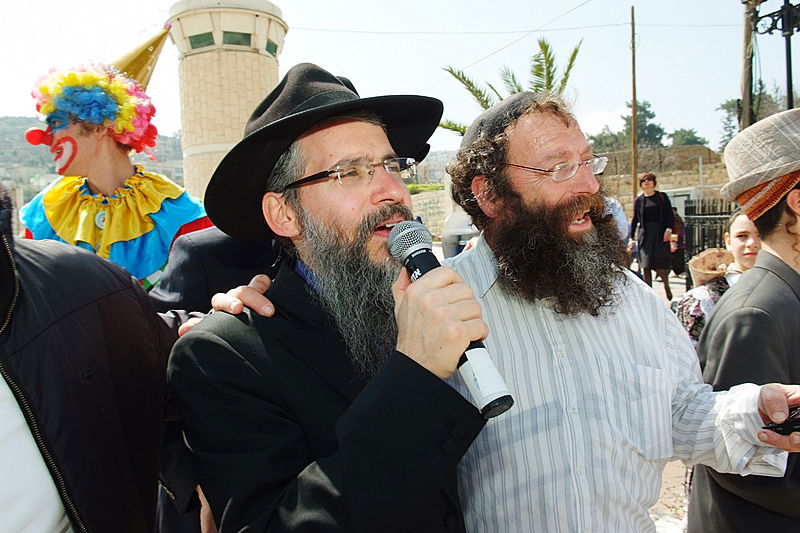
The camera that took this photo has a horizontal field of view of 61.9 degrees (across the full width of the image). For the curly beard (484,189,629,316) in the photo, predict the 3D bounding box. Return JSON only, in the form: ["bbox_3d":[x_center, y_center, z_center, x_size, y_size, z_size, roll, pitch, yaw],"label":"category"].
[{"bbox_3d":[0.225,-0.020,0.950,0.150,0.190,0.180,3,6,44],"label":"curly beard"}]

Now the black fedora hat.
[{"bbox_3d":[-0.109,-0.163,0.860,0.310,0.140,0.330,-6,-22,-48],"label":"black fedora hat"}]

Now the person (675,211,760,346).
[{"bbox_3d":[1.223,0.577,2.405,0.450,1.560,0.280,-1,4,5],"label":"person"}]

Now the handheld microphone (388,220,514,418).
[{"bbox_3d":[0.050,0.046,0.721,0.052,0.250,0.052,-27,-30,0],"label":"handheld microphone"}]

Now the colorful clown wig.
[{"bbox_3d":[-0.674,-0.351,1.480,0.250,0.200,0.240,8,0,-26],"label":"colorful clown wig"}]

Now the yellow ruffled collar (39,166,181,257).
[{"bbox_3d":[-0.638,-0.121,1.470,0.300,0.190,0.260,-1,4,-3],"label":"yellow ruffled collar"}]

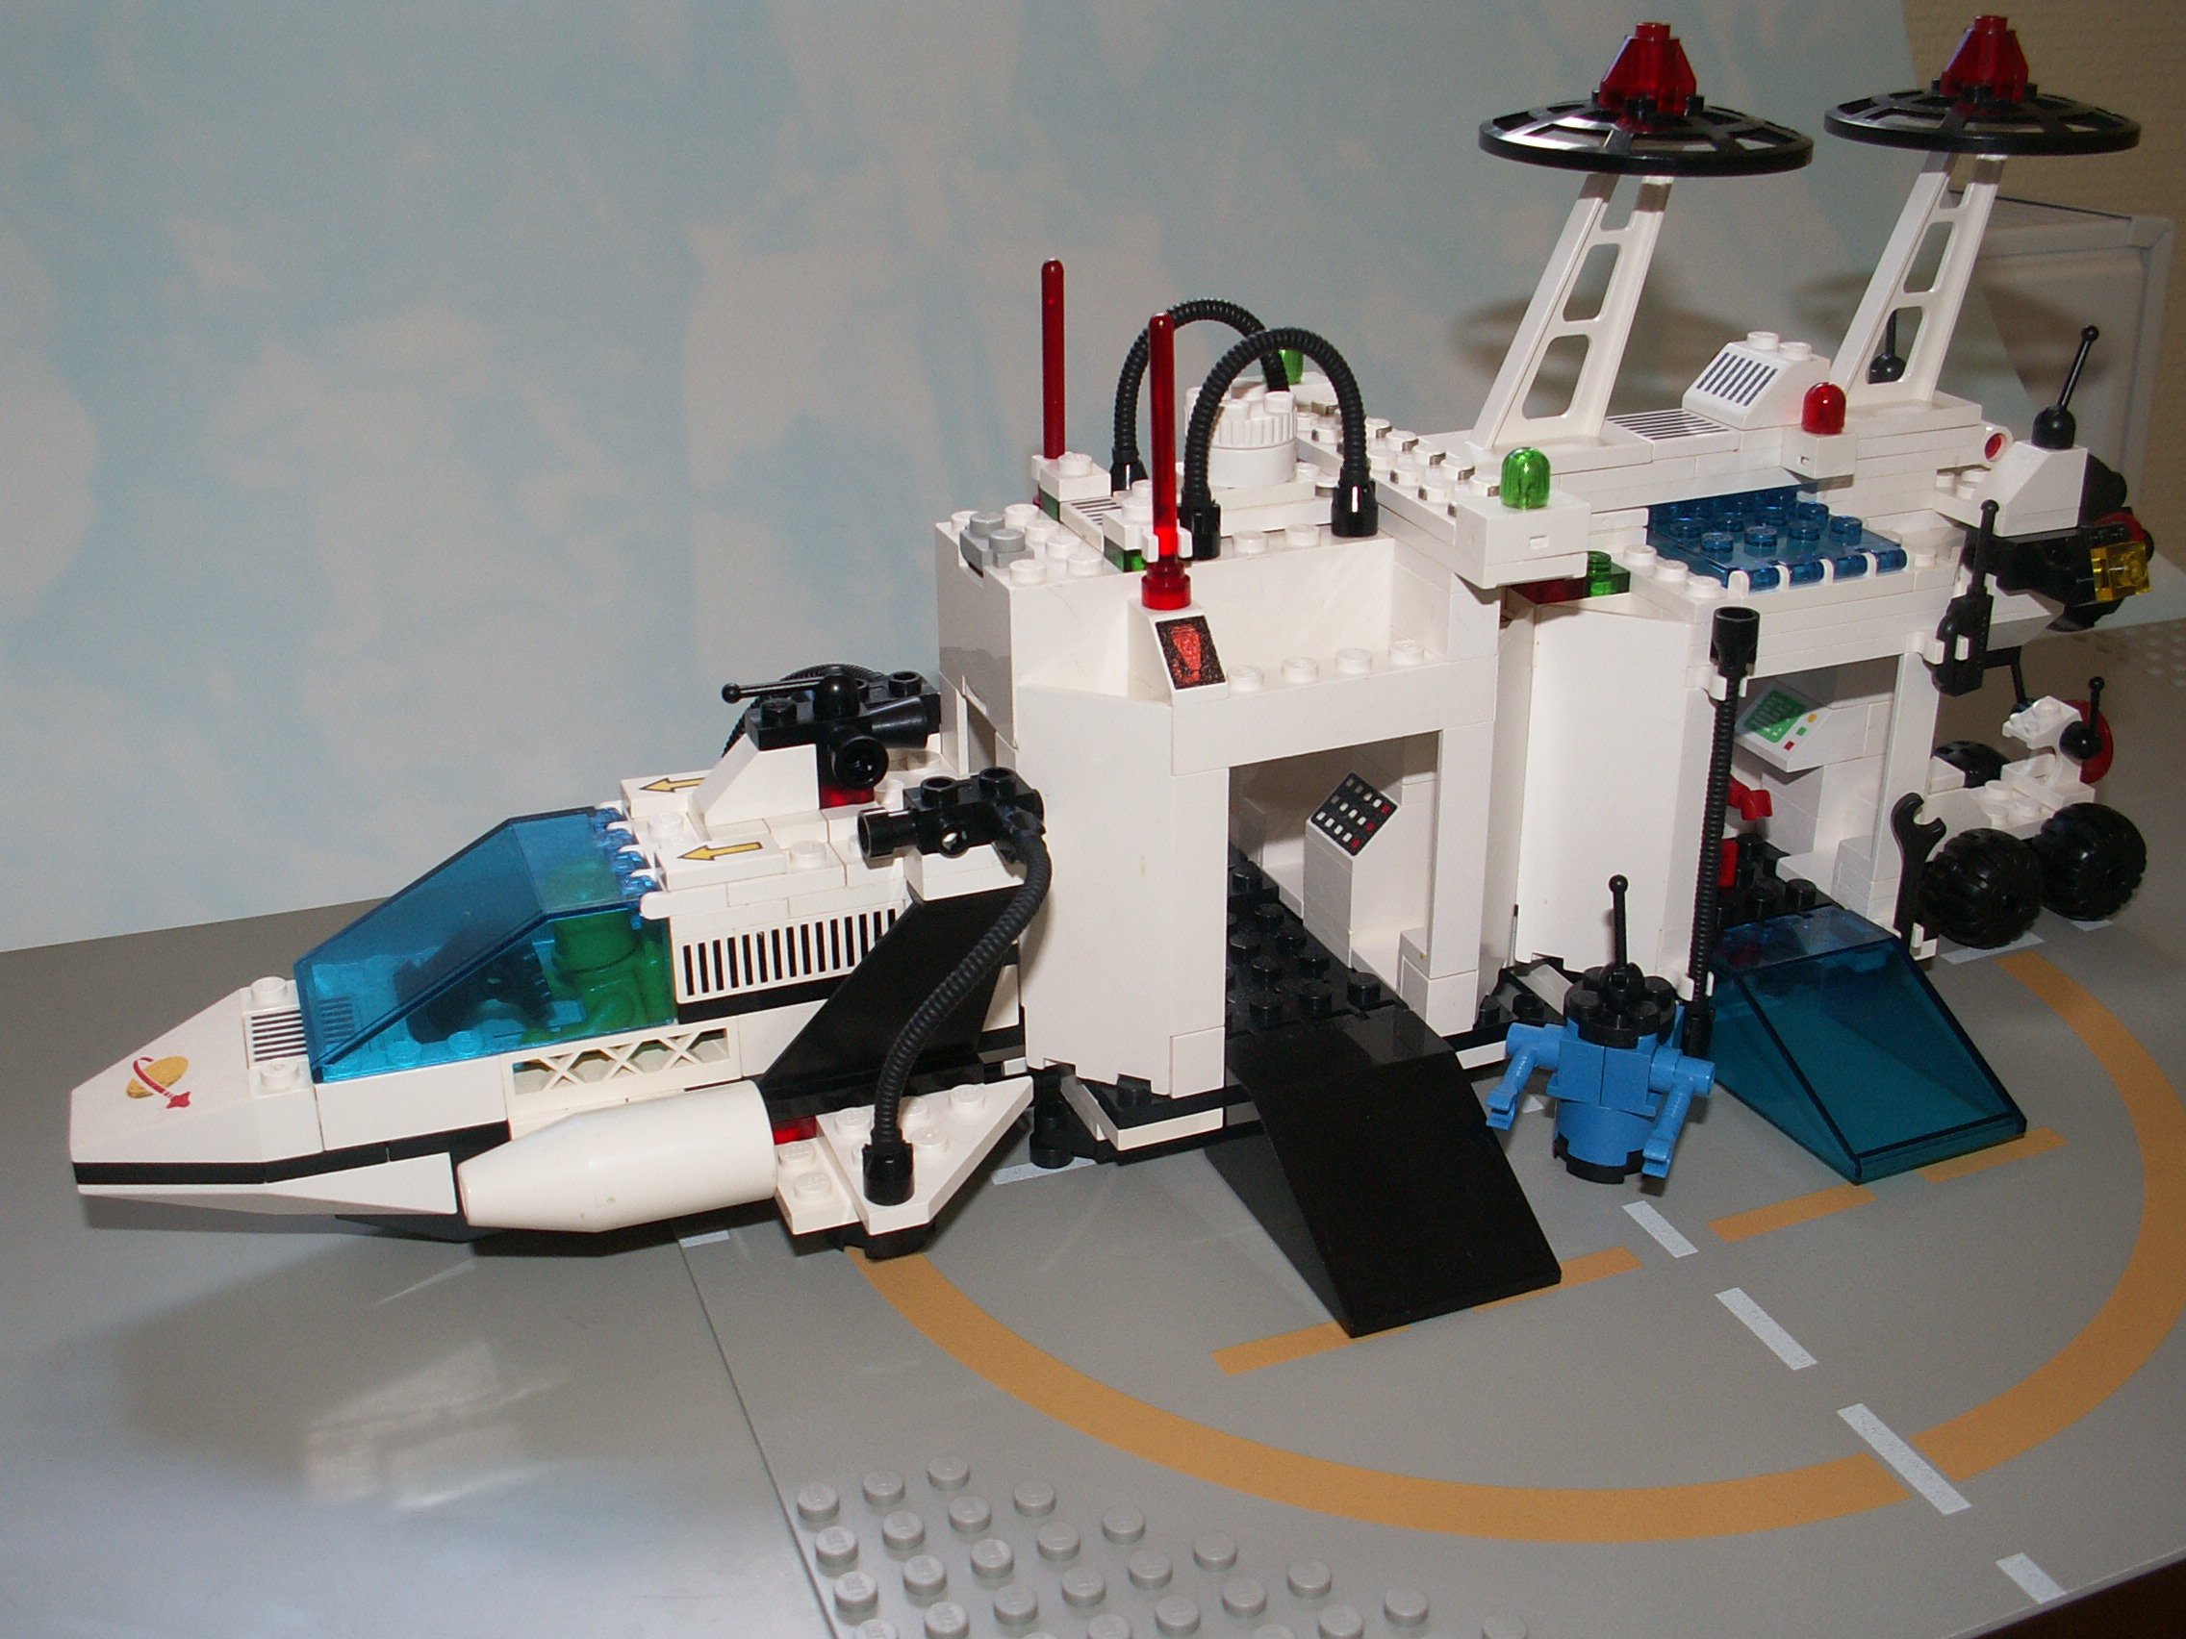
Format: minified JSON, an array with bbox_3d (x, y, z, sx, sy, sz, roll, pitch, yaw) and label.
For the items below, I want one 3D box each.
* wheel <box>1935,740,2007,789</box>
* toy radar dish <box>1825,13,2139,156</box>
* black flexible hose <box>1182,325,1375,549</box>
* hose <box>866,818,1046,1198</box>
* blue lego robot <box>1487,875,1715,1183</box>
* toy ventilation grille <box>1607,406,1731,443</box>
[{"bbox_3d":[0.165,-0.005,0.421,0.021,0.021,0.012,-10,25,-20],"label":"wheel"},{"bbox_3d":[0.136,-0.114,0.338,0.048,0.019,0.048,0,24,0],"label":"toy radar dish"},{"bbox_3d":[0.025,-0.051,0.294,0.030,0.029,0.007,-10,25,-20],"label":"black flexible hose"},{"bbox_3d":[-0.018,0.024,0.289,0.032,0.044,0.023,-10,26,-18],"label":"hose"},{"bbox_3d":[0.074,0.030,0.313,0.030,0.046,0.022,10,27,24],"label":"blue lego robot"},{"bbox_3d":[0.086,-0.058,0.333,0.016,0.003,0.016,-10,25,-20],"label":"toy ventilation grille"}]

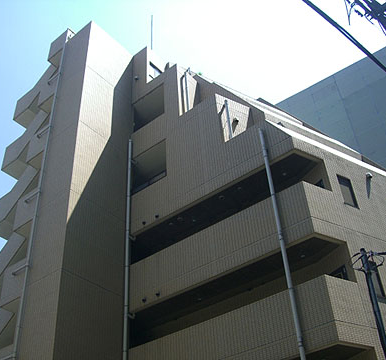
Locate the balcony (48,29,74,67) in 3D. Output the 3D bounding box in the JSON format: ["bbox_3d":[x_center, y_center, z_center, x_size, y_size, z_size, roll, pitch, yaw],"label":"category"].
[{"bbox_3d":[-6.072,-6.102,24.760,1.250,1.340,0.800,-29,-45,28],"label":"balcony"}]

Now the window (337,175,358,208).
[{"bbox_3d":[4.522,0.355,15.508,0.600,1.120,0.120,19,-44,-25],"label":"window"}]

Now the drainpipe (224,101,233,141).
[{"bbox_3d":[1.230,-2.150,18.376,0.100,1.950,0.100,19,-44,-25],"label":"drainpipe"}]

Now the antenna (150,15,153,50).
[{"bbox_3d":[-2.028,-7.313,26.029,0.080,3.044,0.080,-29,-45,28],"label":"antenna"}]

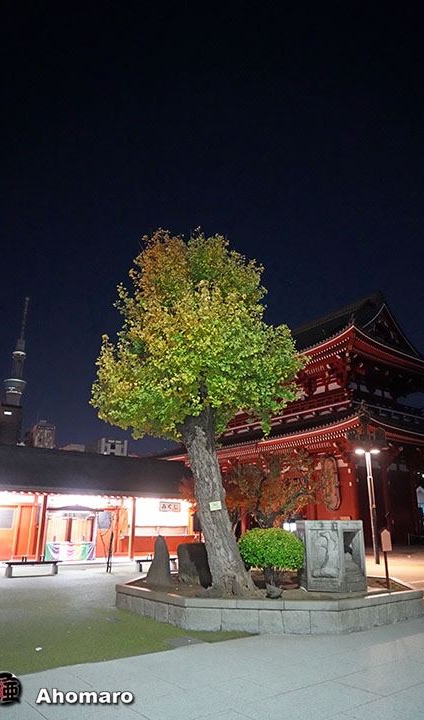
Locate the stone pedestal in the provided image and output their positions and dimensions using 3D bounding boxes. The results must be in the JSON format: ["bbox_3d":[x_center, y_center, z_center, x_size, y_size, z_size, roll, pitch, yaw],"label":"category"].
[{"bbox_3d":[2.317,3.805,9.399,1.300,1.230,1.120,-7,-20,22],"label":"stone pedestal"}]

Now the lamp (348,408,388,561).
[{"bbox_3d":[7.403,5.606,22.111,1.800,7.050,0.600,-1,-19,5],"label":"lamp"}]

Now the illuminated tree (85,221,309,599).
[{"bbox_3d":[-0.250,0.593,9.563,4.200,7.300,4.000,1,-19,0],"label":"illuminated tree"}]

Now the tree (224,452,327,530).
[{"bbox_3d":[2.307,5.337,17.211,3.900,4.200,3.600,1,-19,0],"label":"tree"}]

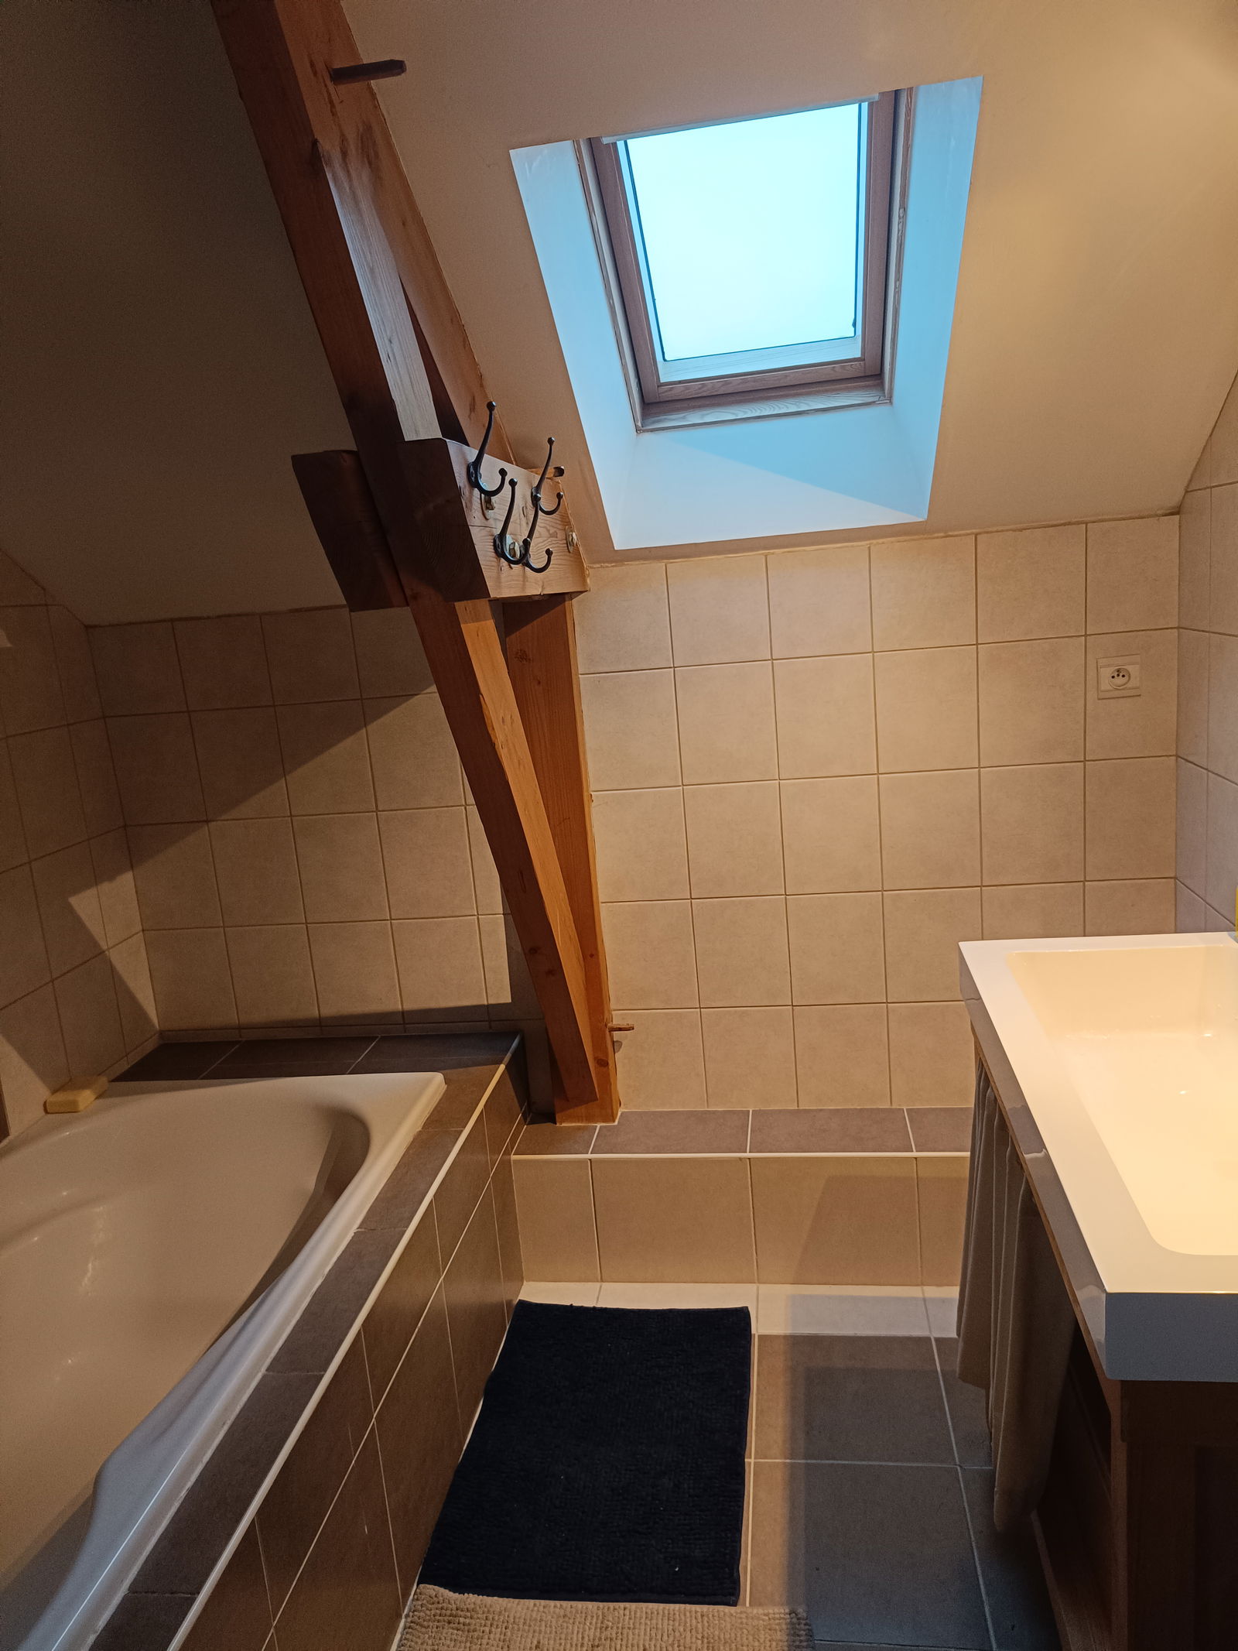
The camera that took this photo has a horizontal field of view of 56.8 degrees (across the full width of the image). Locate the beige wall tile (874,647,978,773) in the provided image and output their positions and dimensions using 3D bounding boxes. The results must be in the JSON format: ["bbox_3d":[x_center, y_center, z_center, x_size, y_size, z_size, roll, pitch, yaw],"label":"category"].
[{"bbox_3d":[0.623,-0.233,2.314,0.199,0.246,0.010,-3,12,9],"label":"beige wall tile"}]

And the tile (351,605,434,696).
[{"bbox_3d":[-0.463,-0.377,2.464,0.200,0.190,0.010,-3,12,9],"label":"tile"}]

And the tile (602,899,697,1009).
[{"bbox_3d":[0.069,0.286,2.518,0.200,0.247,0.010,-3,11,9],"label":"tile"}]

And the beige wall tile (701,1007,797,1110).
[{"bbox_3d":[0.290,0.515,2.545,0.200,0.236,0.010,-3,12,9],"label":"beige wall tile"}]

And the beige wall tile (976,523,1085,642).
[{"bbox_3d":[0.805,-0.471,2.247,0.200,0.210,0.010,-3,11,9],"label":"beige wall tile"}]

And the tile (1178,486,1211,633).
[{"bbox_3d":[1.067,-0.485,2.109,0.010,0.247,0.177,-3,11,10],"label":"tile"}]

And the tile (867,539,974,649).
[{"bbox_3d":[0.603,-0.456,2.268,0.199,0.207,0.010,-3,12,9],"label":"tile"}]

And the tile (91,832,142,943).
[{"bbox_3d":[-1.141,0.140,2.588,0.010,0.247,0.145,-3,11,8],"label":"tile"}]

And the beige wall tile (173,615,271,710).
[{"bbox_3d":[-0.864,-0.356,2.520,0.200,0.197,0.010,-3,11,9],"label":"beige wall tile"}]

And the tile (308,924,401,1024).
[{"bbox_3d":[-0.603,0.340,2.631,0.200,0.247,0.010,-3,11,9],"label":"tile"}]

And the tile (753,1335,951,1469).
[{"bbox_3d":[0.414,1.028,2.057,0.331,0.010,0.328,-3,12,9],"label":"tile"}]

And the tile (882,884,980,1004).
[{"bbox_3d":[0.668,0.254,2.422,0.200,0.247,0.010,-3,11,9],"label":"tile"}]

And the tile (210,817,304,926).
[{"bbox_3d":[-0.824,0.106,2.615,0.200,0.247,0.010,-3,11,9],"label":"tile"}]

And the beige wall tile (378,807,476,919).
[{"bbox_3d":[-0.423,0.084,2.558,0.200,0.248,0.010,-3,12,9],"label":"beige wall tile"}]

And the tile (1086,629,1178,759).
[{"bbox_3d":[1.011,-0.255,2.262,0.172,0.247,0.010,-3,11,9],"label":"tile"}]

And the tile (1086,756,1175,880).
[{"bbox_3d":[1.033,-0.012,2.313,0.172,0.247,0.010,-3,11,9],"label":"tile"}]

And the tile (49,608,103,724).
[{"bbox_3d":[-1.174,-0.347,2.472,0.010,0.246,0.136,-3,12,9],"label":"tile"}]

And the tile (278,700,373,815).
[{"bbox_3d":[-0.645,-0.149,2.534,0.200,0.247,0.010,-3,11,9],"label":"tile"}]

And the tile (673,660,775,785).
[{"bbox_3d":[0.224,-0.211,2.376,0.199,0.246,0.010,-3,12,9],"label":"tile"}]

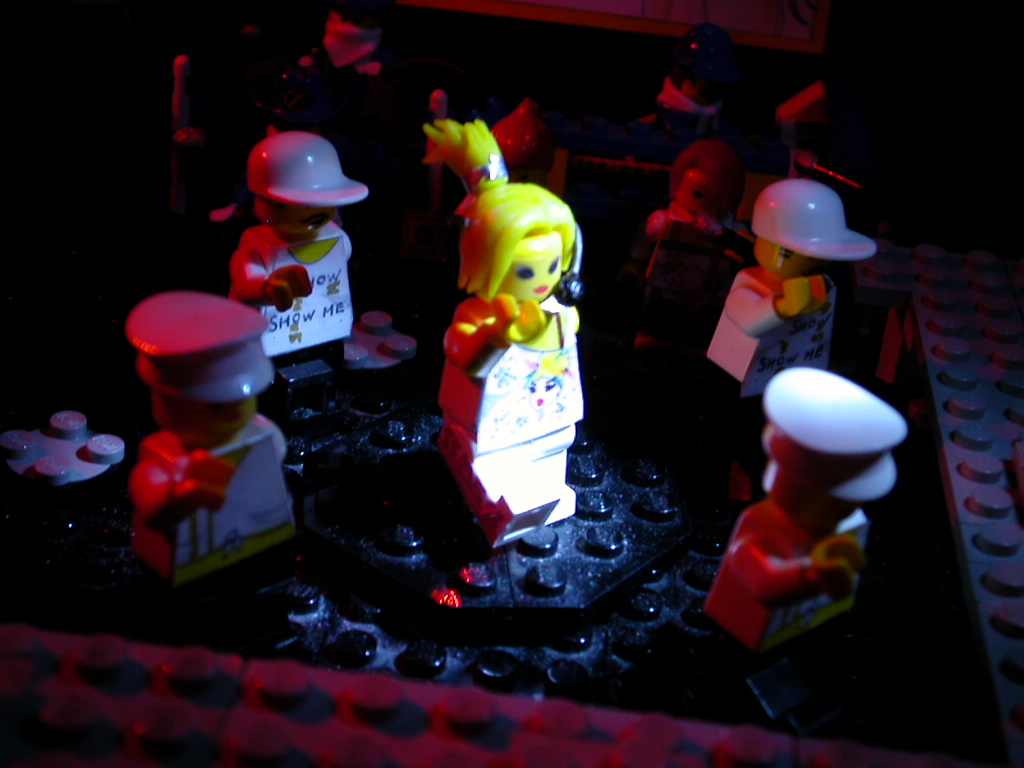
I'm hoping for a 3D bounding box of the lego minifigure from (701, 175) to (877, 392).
[{"bbox_3d":[0.037,-0.007,0.230,0.023,0.042,0.020,-15,35,-33],"label":"lego minifigure"}]

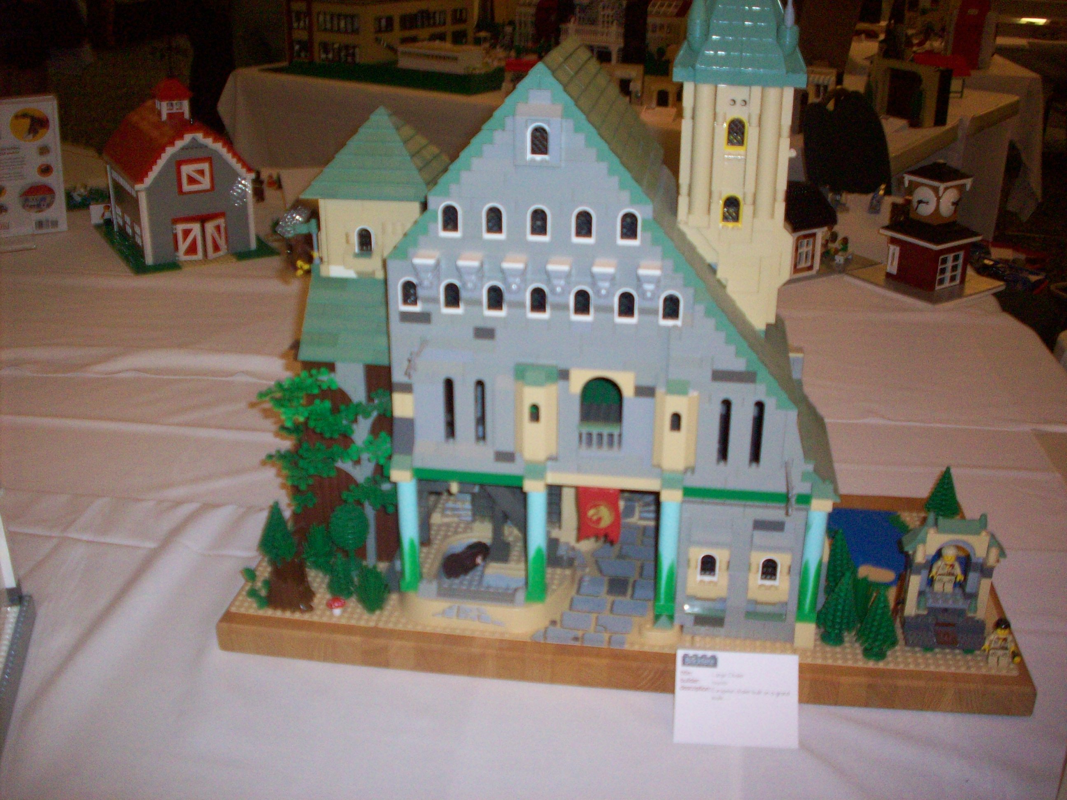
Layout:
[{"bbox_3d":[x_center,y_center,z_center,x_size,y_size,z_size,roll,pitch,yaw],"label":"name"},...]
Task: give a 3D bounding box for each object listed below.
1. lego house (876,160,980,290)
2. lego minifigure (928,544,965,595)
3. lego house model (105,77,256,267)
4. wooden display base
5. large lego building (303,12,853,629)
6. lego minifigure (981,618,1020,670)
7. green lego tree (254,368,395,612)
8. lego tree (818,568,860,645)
[{"bbox_3d":[0.650,-0.289,1.854,0.121,0.198,0.121,-16,29,-32],"label":"lego house"},{"bbox_3d":[0.332,0.133,0.907,0.028,0.044,0.015,3,24,7],"label":"lego minifigure"},{"bbox_3d":[-0.645,-0.425,2.046,0.205,0.286,0.250,-13,27,-28],"label":"lego house model"},{"bbox_3d":[0.080,0.155,1.044,0.658,0.029,0.308,3,24,7],"label":"wooden display base"},{"bbox_3d":[0.027,-0.086,0.929,0.435,0.508,0.228,3,24,7],"label":"large lego building"},{"bbox_3d":[0.363,0.187,0.881,0.029,0.044,0.015,3,24,7],"label":"lego minifigure"},{"bbox_3d":[-0.171,0.073,0.951,0.116,0.196,0.083,3,24,7],"label":"green lego tree"},{"bbox_3d":[0.242,0.163,0.907,0.033,0.067,0.033,3,24,7],"label":"lego tree"}]

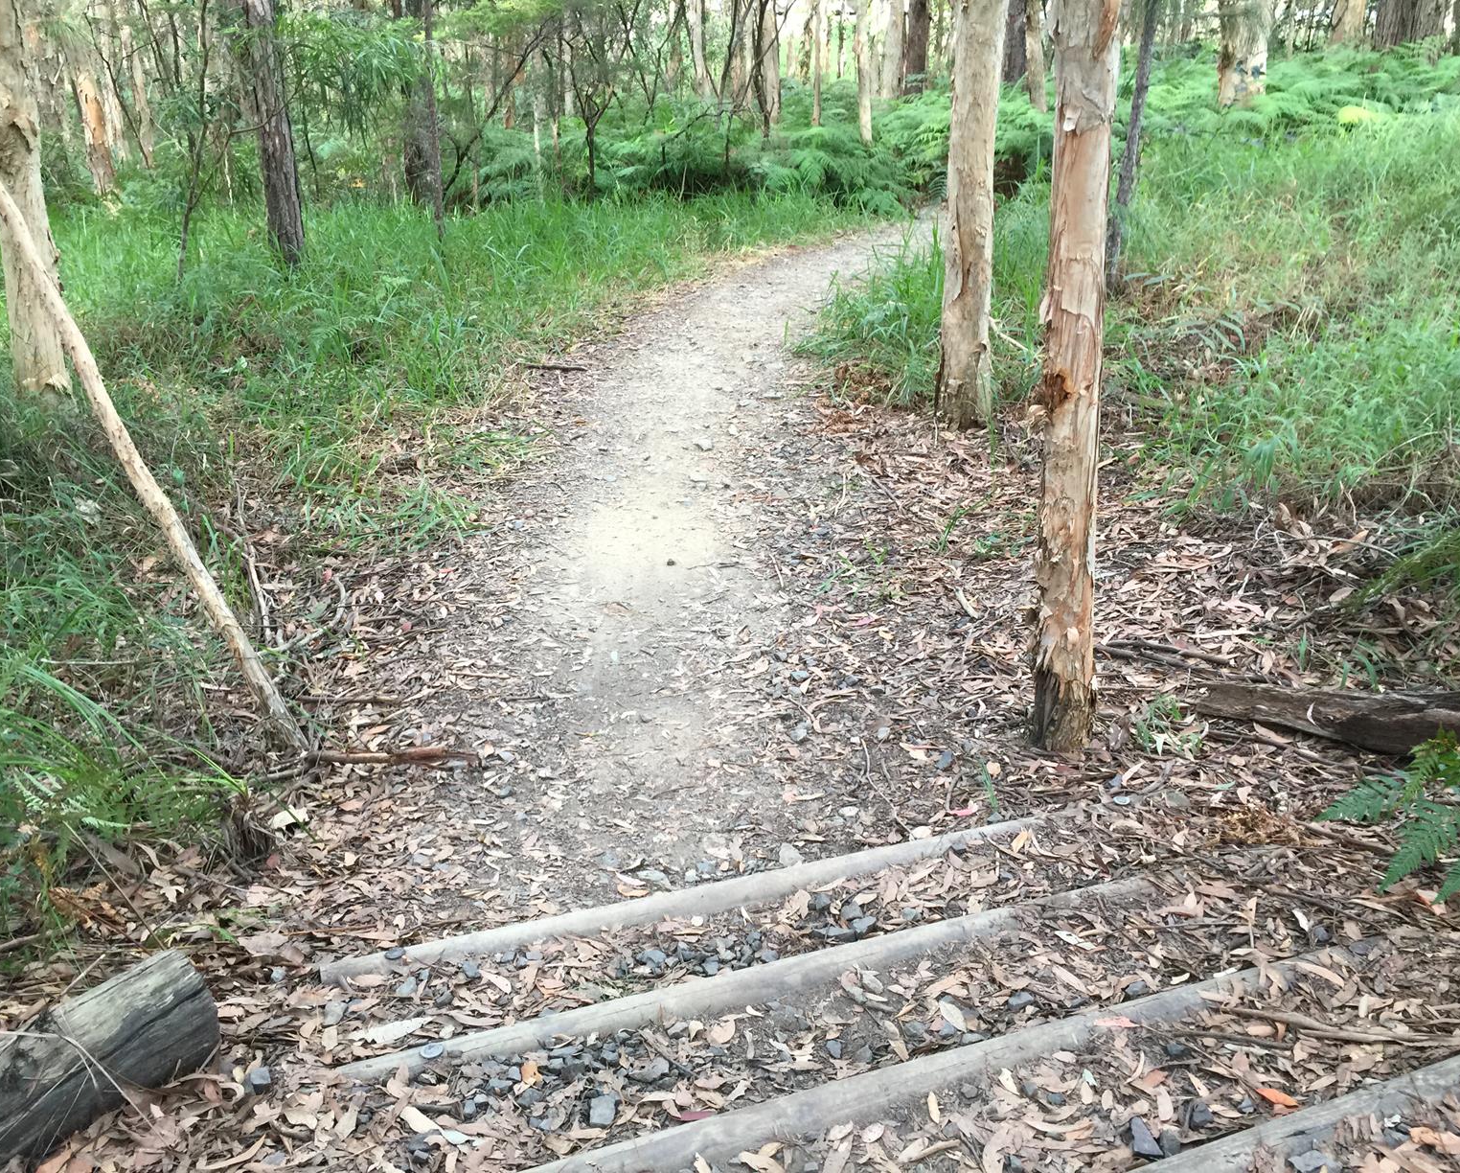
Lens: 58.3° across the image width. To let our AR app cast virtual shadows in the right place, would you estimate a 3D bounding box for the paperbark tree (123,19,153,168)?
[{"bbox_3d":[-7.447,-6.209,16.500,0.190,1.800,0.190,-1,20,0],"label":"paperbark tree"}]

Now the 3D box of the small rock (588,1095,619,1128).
[{"bbox_3d":[-0.200,0.829,2.070,0.046,0.034,0.042,1,20,6],"label":"small rock"}]

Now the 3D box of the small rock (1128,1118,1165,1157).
[{"bbox_3d":[0.639,0.846,2.010,0.050,0.038,0.050,3,20,11],"label":"small rock"}]

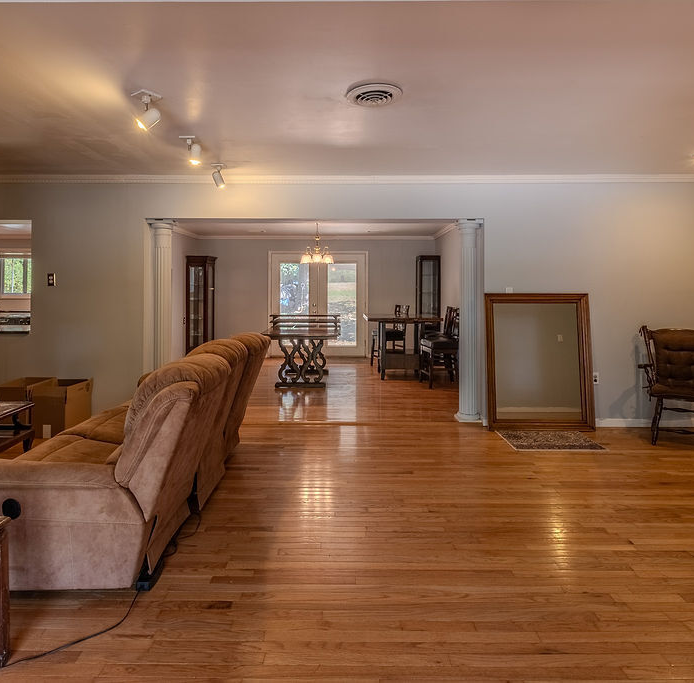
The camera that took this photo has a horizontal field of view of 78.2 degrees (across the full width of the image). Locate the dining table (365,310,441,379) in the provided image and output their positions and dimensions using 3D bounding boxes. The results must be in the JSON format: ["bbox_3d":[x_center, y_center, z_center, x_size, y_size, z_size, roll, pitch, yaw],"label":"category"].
[{"bbox_3d":[0.832,0.071,6.550,1.070,0.915,1.050,0,4,0],"label":"dining table"}]

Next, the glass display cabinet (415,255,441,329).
[{"bbox_3d":[1.570,-0.636,8.220,0.390,1.980,0.460,0,3,0],"label":"glass display cabinet"}]

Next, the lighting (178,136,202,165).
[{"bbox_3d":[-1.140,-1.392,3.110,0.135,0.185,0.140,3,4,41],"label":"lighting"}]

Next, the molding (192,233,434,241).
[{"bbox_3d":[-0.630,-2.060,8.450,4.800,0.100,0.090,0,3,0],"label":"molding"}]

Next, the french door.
[{"bbox_3d":[-0.574,-0.735,8.470,1.970,2.110,0.110,0,3,0],"label":"french door"}]

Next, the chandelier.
[{"bbox_3d":[-0.478,-1.560,6.800,0.540,0.650,0.540,0,4,0],"label":"chandelier"}]

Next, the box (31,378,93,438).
[{"bbox_3d":[-2.650,0.610,3.955,0.350,0.470,0.300,0,4,0],"label":"box"}]

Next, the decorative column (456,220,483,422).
[{"bbox_3d":[1.235,-0.215,4.300,0.245,2.000,0.245,0,3,0],"label":"decorative column"}]

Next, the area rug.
[{"bbox_3d":[1.785,0.865,3.780,0.760,0.012,0.500,0,6,0],"label":"area rug"}]

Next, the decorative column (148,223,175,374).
[{"bbox_3d":[-1.840,-0.220,4.290,0.245,2.000,0.245,0,3,0],"label":"decorative column"}]

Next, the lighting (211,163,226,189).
[{"bbox_3d":[-1.144,-1.469,3.800,0.125,0.190,0.130,2,4,37],"label":"lighting"}]

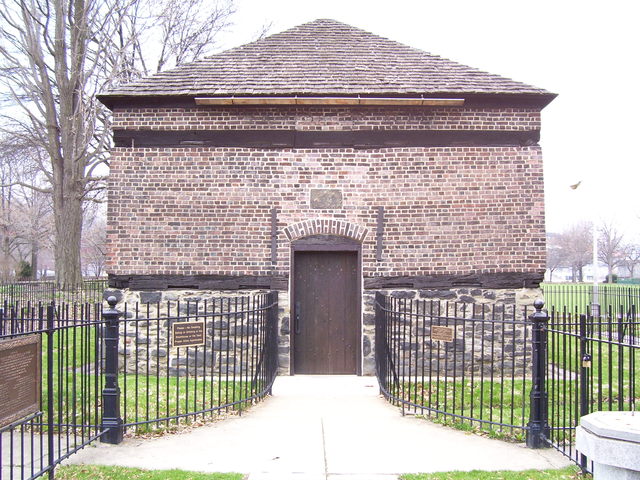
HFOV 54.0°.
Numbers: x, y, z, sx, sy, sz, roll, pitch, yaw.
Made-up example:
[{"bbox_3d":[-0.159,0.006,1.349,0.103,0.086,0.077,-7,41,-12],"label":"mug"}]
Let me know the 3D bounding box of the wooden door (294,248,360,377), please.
[{"bbox_3d":[0.102,1.193,10.315,1.054,2.007,0.080,0,-3,0],"label":"wooden door"}]

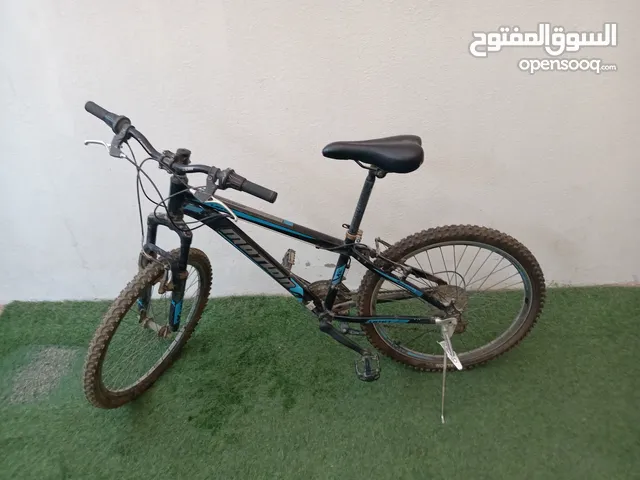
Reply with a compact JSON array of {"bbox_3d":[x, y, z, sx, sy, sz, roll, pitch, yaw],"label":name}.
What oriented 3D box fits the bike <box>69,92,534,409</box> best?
[{"bbox_3d":[-0.022,0.074,1.481,1.523,1.058,0.592,-3,27,7],"label":"bike"}]

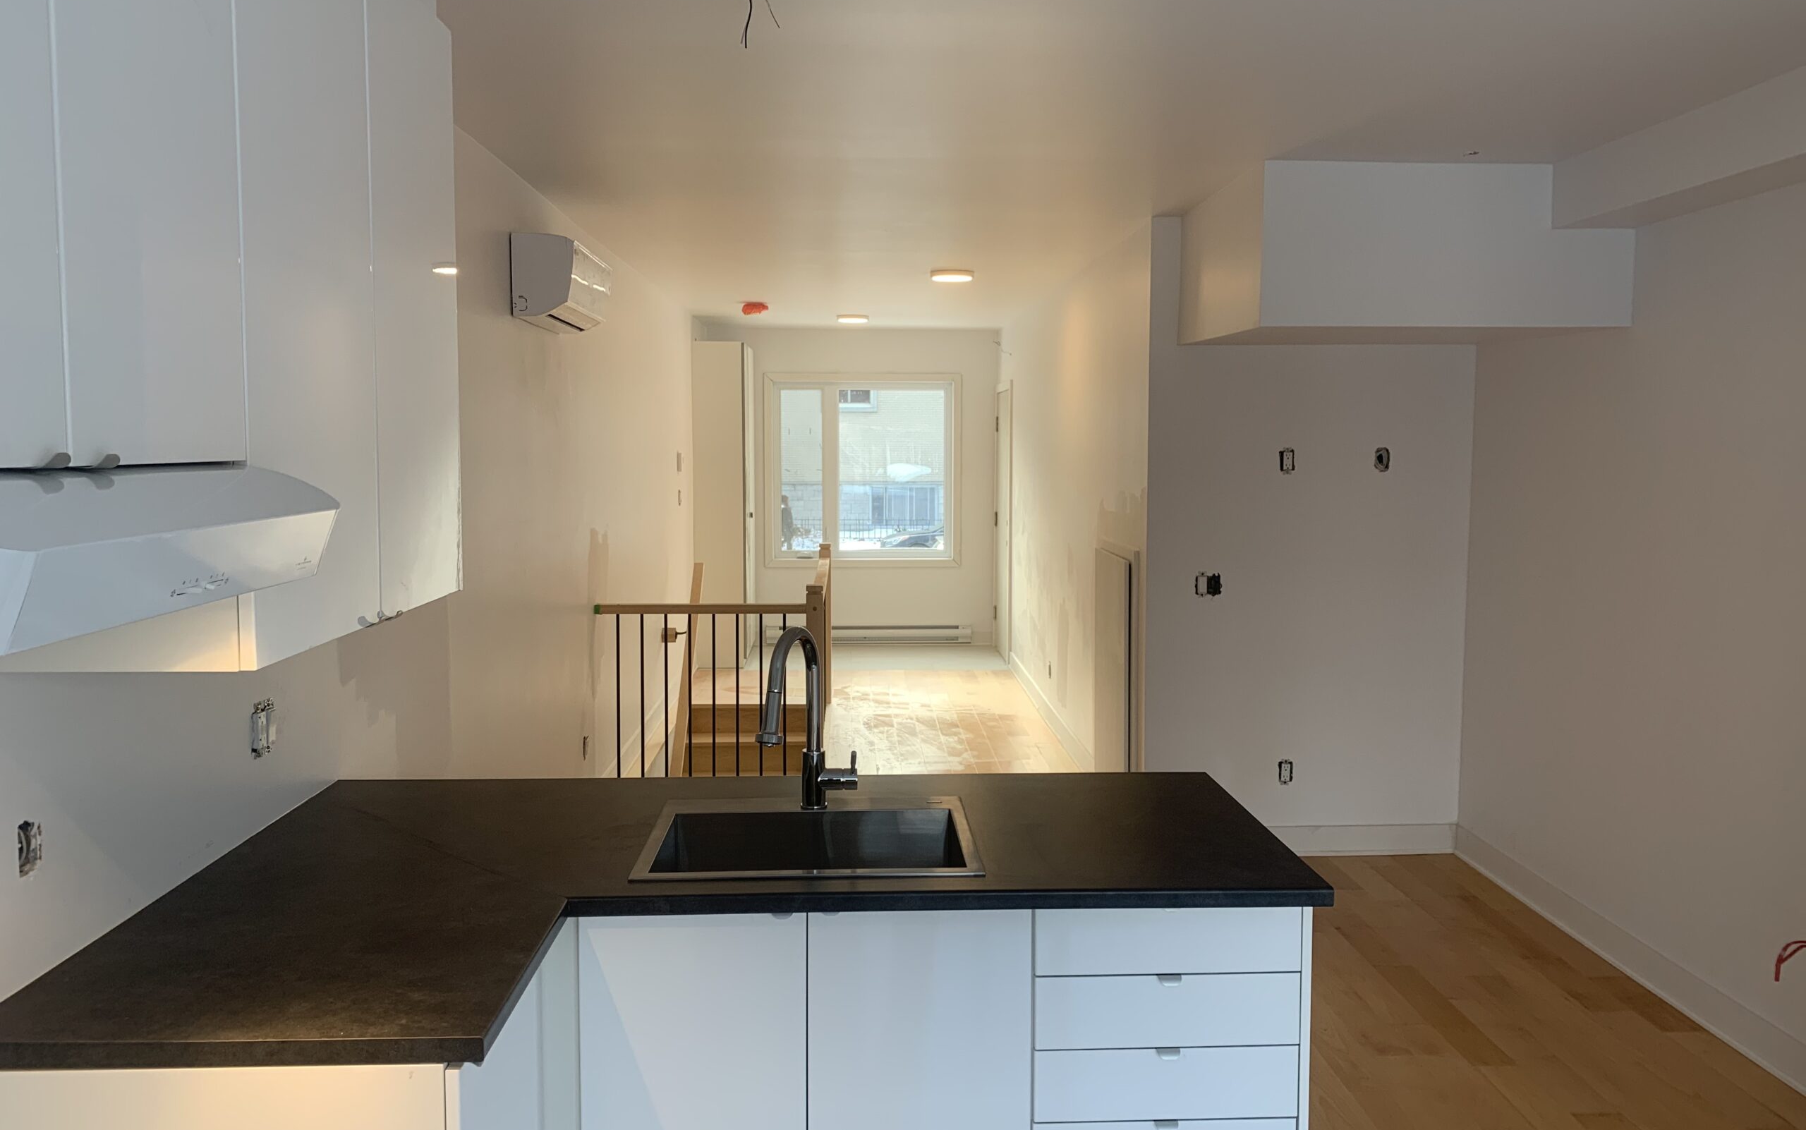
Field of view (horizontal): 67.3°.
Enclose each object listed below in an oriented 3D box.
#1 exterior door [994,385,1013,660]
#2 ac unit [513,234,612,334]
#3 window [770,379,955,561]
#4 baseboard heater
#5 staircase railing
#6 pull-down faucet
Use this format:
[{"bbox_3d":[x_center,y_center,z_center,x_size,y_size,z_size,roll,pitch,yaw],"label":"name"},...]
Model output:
[{"bbox_3d":[0.766,-0.325,10.253,0.080,2.060,0.930,0,5,-2],"label":"exterior door"},{"bbox_3d":[-1.195,-0.982,4.795,0.205,0.280,0.725,0,5,-2],"label":"ac unit"},{"bbox_3d":[-0.312,-0.748,10.743,1.449,1.427,0.100,0,5,-2],"label":"window"},{"bbox_3d":[-0.264,0.560,10.803,1.643,0.155,0.070,0,5,-2],"label":"baseboard heater"},{"bbox_3d":[-0.887,0.489,7.228,0.980,1.006,2.600,0,5,-2],"label":"staircase railing"},{"bbox_3d":[-0.185,0.312,2.657,0.117,0.385,0.266,2,6,21],"label":"pull-down faucet"}]

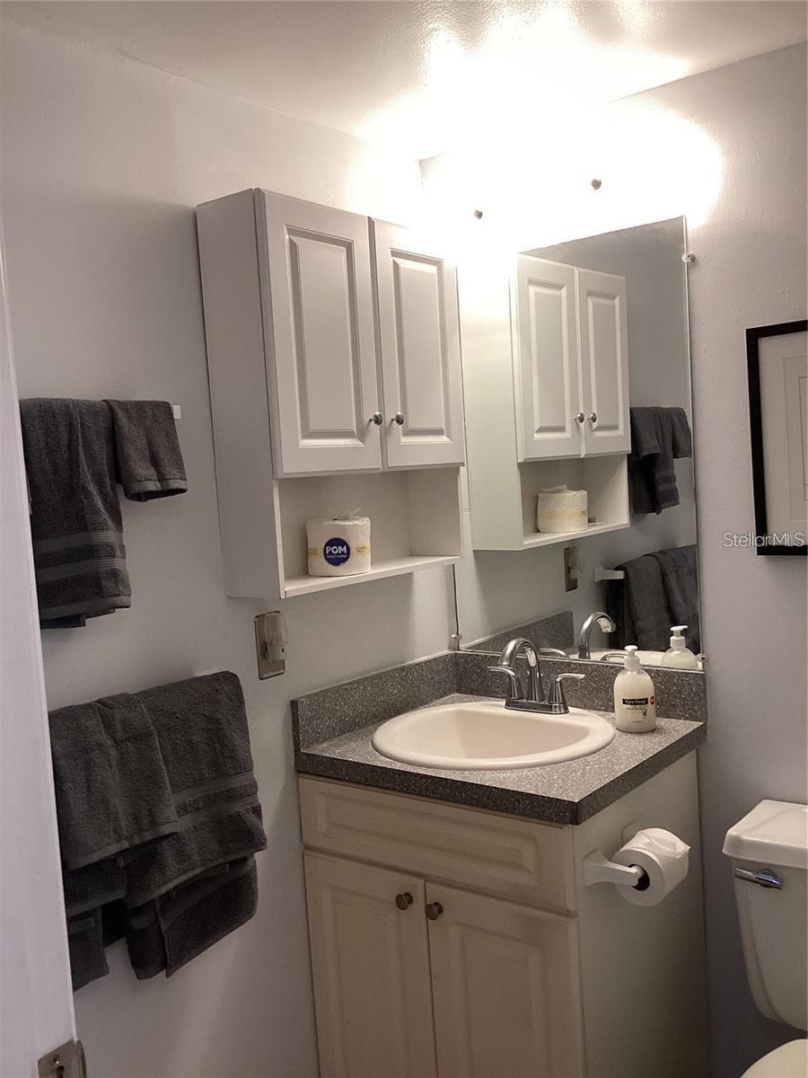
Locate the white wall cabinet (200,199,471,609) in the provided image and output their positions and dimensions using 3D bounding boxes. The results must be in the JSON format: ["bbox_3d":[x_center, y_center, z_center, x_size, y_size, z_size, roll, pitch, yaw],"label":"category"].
[{"bbox_3d":[-0.109,-0.275,1.949,0.173,0.713,0.572,0,5,38],"label":"white wall cabinet"}]

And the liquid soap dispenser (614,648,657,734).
[{"bbox_3d":[0.464,0.298,1.952,0.081,0.171,0.081,-3,4,13],"label":"liquid soap dispenser"}]

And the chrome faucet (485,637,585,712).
[{"bbox_3d":[0.252,0.294,2.060,0.245,0.170,0.180,0,5,38],"label":"chrome faucet"}]

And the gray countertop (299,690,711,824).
[{"bbox_3d":[0.202,0.418,1.964,0.635,0.039,0.557,0,5,38],"label":"gray countertop"}]

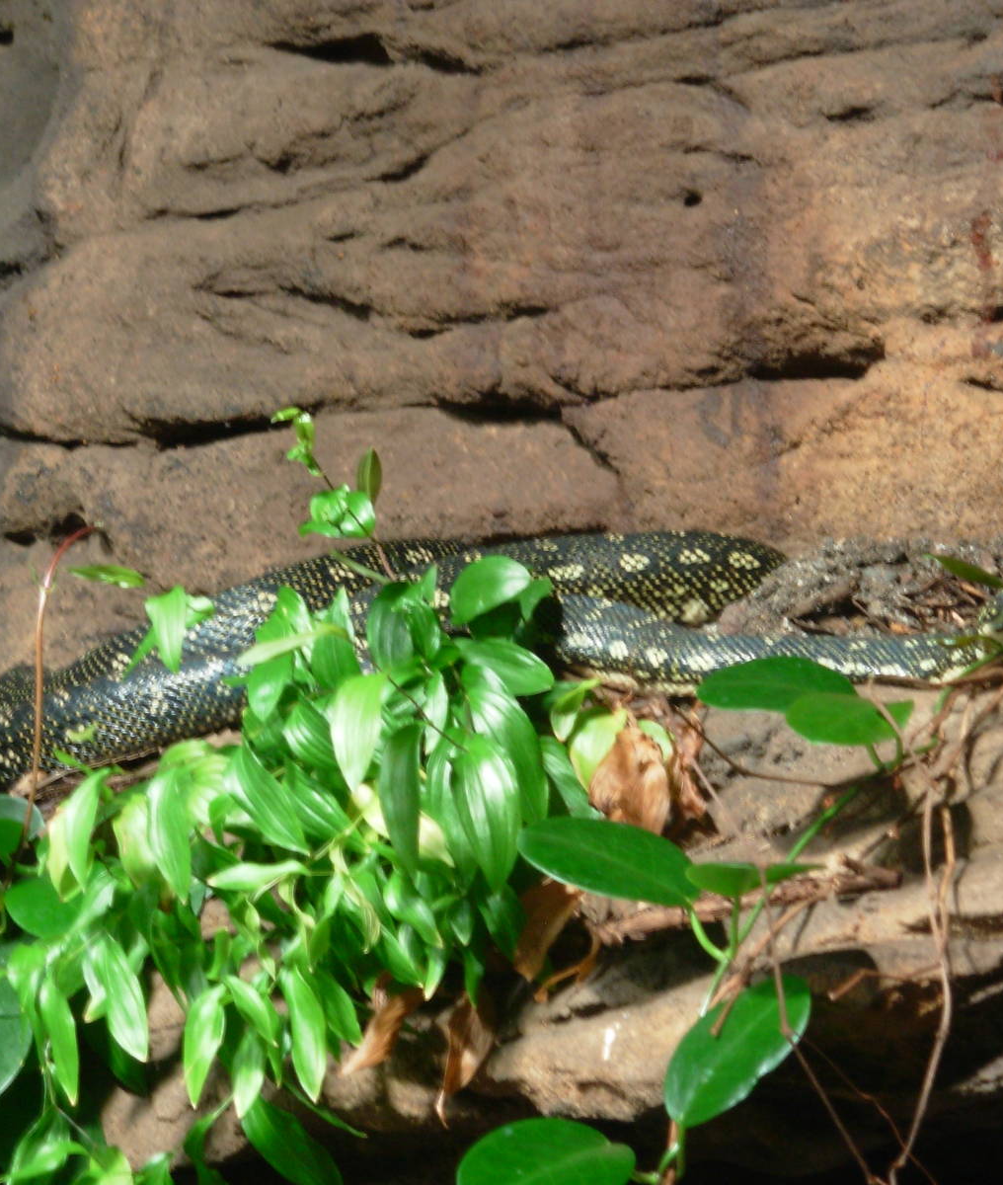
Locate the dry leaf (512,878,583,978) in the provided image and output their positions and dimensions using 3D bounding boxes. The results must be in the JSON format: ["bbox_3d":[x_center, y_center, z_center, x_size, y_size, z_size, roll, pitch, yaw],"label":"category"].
[{"bbox_3d":[0.026,0.182,2.760,0.028,0.062,0.024,24,6,0],"label":"dry leaf"}]

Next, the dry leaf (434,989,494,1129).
[{"bbox_3d":[-0.019,0.249,2.730,0.029,0.071,0.024,5,7,0],"label":"dry leaf"}]

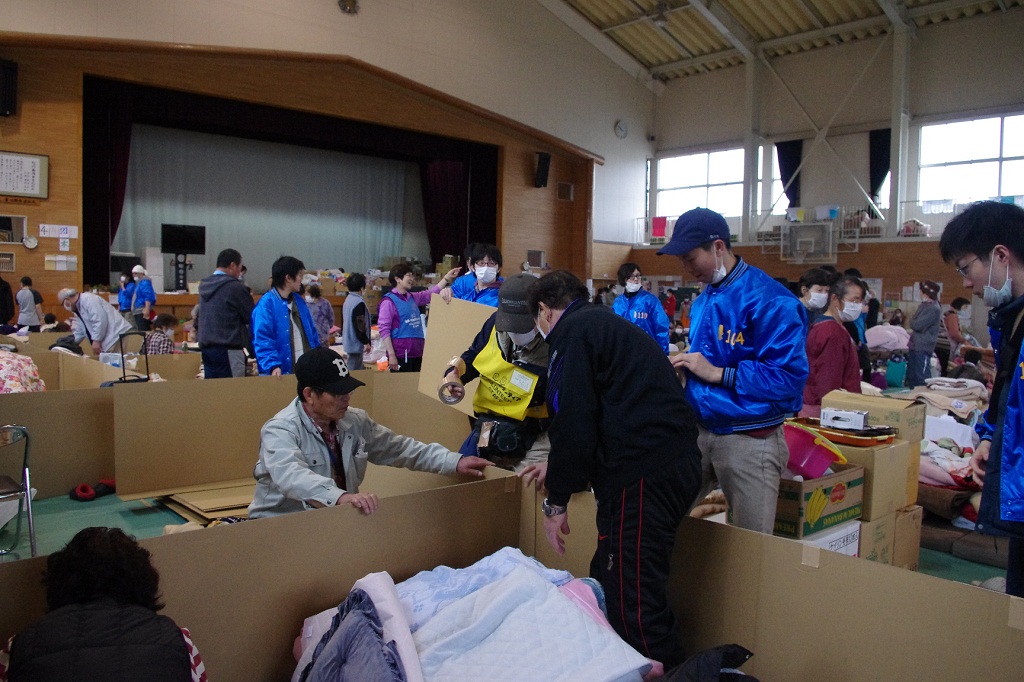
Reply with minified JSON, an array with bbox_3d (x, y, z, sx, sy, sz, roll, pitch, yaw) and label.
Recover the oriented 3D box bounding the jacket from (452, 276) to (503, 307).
[{"bbox_3d":[-0.190,-0.092,4.950,0.540,0.660,0.360,2,4,14],"label":"jacket"}]

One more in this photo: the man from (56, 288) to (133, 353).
[{"bbox_3d":[-4.612,0.072,8.500,0.730,1.340,0.520,-2,5,-37],"label":"man"}]

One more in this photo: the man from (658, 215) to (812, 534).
[{"bbox_3d":[0.754,0.425,2.580,0.470,1.715,0.530,0,4,-20],"label":"man"}]

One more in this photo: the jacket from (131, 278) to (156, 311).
[{"bbox_3d":[-6.240,-0.787,13.000,0.320,0.610,0.460,-3,6,-45],"label":"jacket"}]

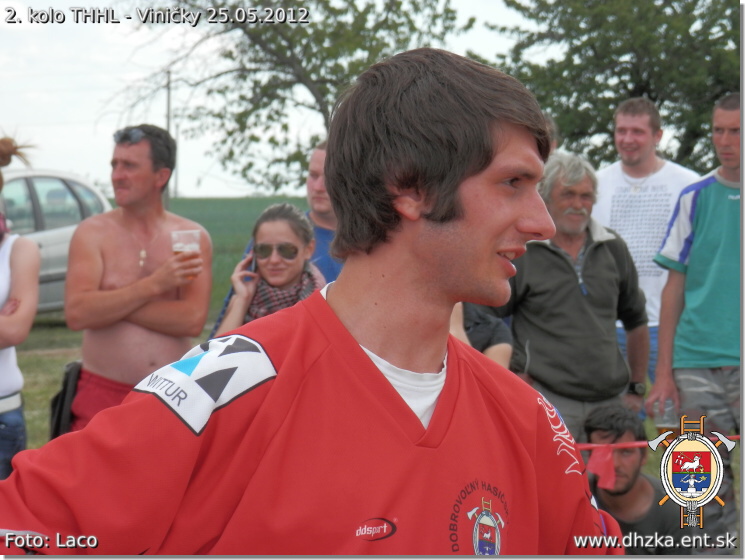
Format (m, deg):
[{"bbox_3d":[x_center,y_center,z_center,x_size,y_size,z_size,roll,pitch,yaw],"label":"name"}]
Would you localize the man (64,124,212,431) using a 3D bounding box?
[{"bbox_3d":[-0.704,0.400,10.620,0.480,1.740,0.360,0,1,1],"label":"man"}]

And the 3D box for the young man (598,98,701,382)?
[{"bbox_3d":[0.941,0.274,12.121,0.520,1.800,0.330,0,1,10],"label":"young man"}]

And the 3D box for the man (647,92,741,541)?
[{"bbox_3d":[1.140,0.312,11.021,0.540,1.800,0.340,0,1,7],"label":"man"}]

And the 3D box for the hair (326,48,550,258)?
[{"bbox_3d":[0.064,-0.123,3.430,0.215,0.205,0.190,0,1,10],"label":"hair"}]

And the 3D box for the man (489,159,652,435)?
[{"bbox_3d":[0.609,0.441,10.920,0.520,1.680,0.340,0,1,-10],"label":"man"}]

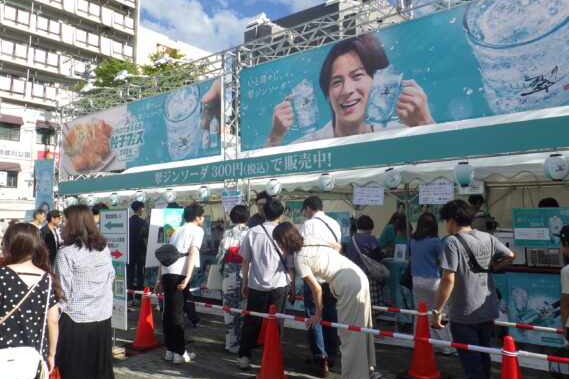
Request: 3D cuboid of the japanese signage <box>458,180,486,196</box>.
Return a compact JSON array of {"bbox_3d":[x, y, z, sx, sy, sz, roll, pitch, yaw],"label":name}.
[{"bbox_3d":[2.105,-0.032,5.167,0.290,0.205,0.015,-4,-6,37],"label":"japanese signage"}]

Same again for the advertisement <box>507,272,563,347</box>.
[{"bbox_3d":[2.573,1.220,4.715,0.525,0.725,0.020,-4,-6,37],"label":"advertisement"}]

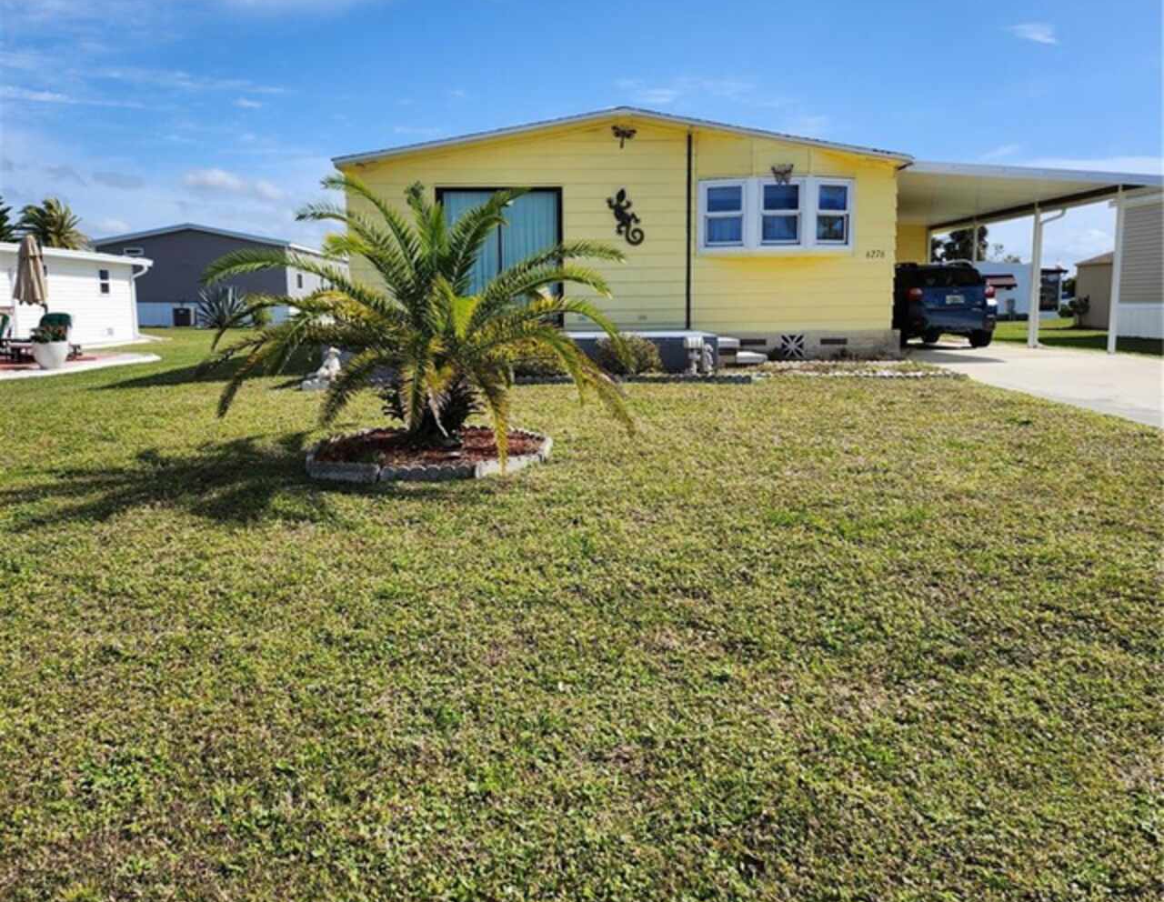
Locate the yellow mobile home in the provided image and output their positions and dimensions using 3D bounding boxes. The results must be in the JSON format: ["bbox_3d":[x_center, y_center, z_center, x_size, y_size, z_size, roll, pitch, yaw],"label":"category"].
[{"bbox_3d":[2.207,-4.017,22.107,12.100,3.560,13.600,-1,8,-3],"label":"yellow mobile home"}]

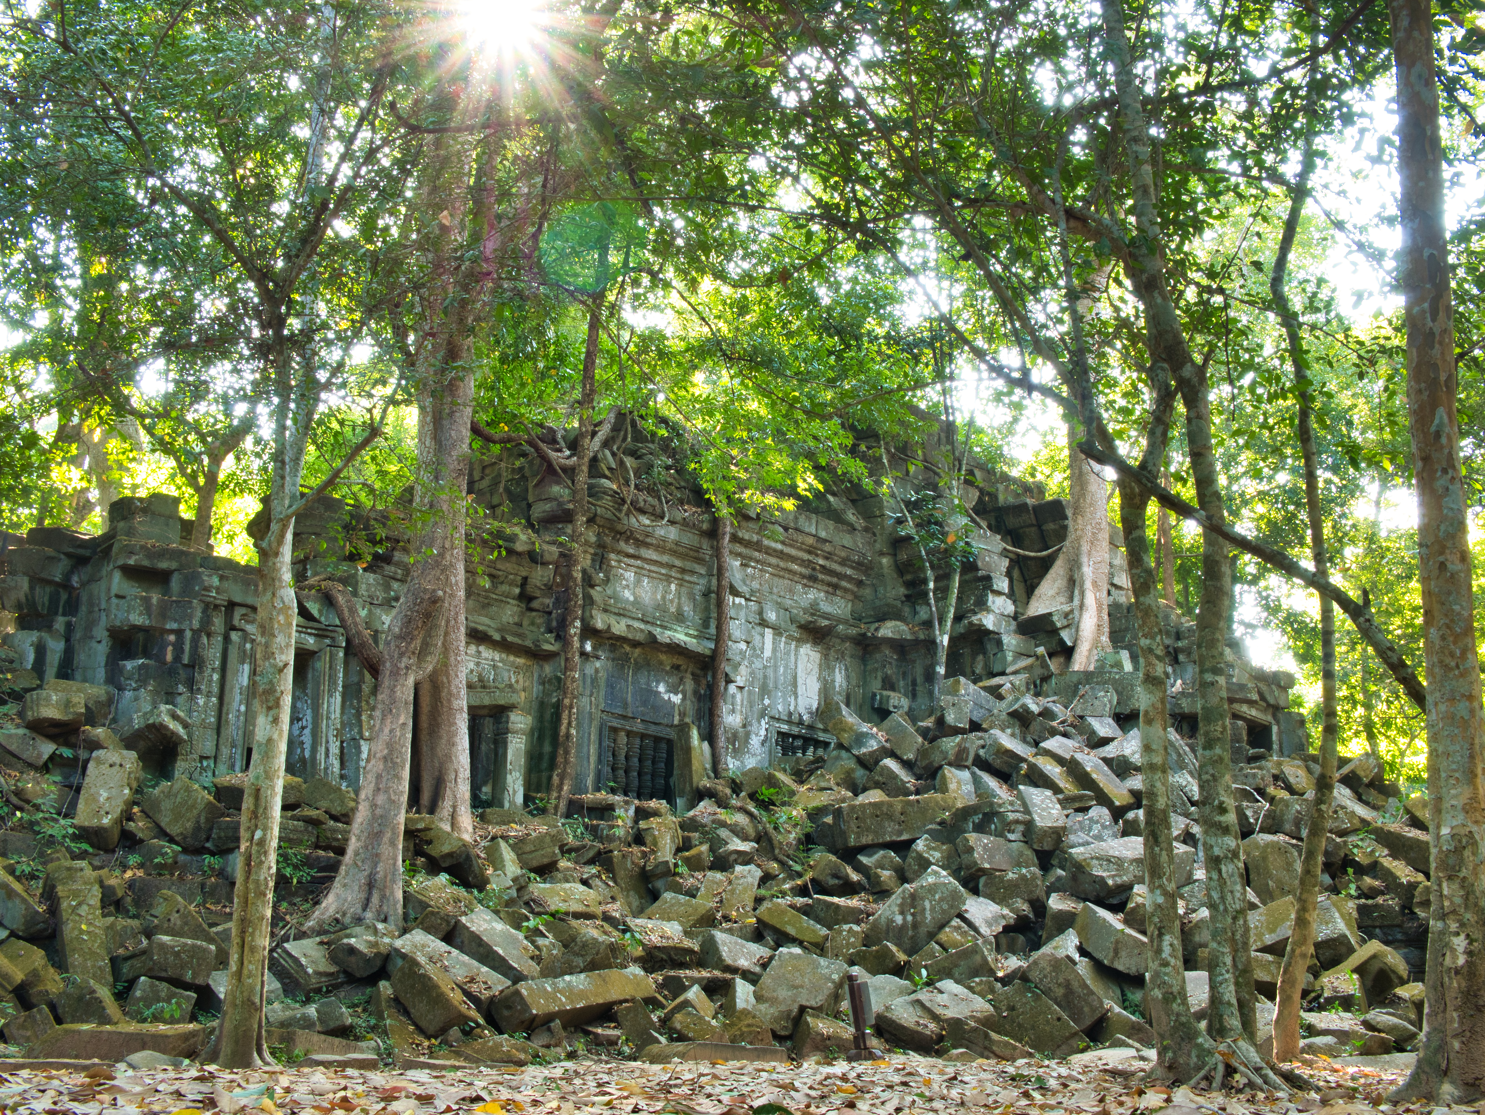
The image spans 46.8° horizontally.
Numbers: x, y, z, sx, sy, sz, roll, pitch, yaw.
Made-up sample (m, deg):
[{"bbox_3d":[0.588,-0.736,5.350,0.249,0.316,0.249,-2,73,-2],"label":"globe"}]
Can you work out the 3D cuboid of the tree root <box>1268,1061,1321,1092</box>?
[{"bbox_3d":[2.957,2.791,9.200,0.200,0.140,0.420,0,-15,0],"label":"tree root"}]

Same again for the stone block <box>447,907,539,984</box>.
[{"bbox_3d":[-2.565,4.156,17.957,0.969,0.373,0.341,35,26,20],"label":"stone block"}]

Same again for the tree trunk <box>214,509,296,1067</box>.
[{"bbox_3d":[-3.586,1.629,12.828,0.440,4.160,0.420,0,-15,0],"label":"tree trunk"}]

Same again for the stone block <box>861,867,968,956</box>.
[{"bbox_3d":[1.939,3.902,18.900,0.971,0.499,0.442,-46,-12,5],"label":"stone block"}]

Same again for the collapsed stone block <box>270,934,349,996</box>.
[{"bbox_3d":[-4.304,4.089,17.221,0.579,0.229,0.463,30,19,38],"label":"collapsed stone block"}]

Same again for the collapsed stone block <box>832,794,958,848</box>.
[{"bbox_3d":[1.954,3.361,21.840,1.483,0.514,0.524,-4,-10,-15],"label":"collapsed stone block"}]

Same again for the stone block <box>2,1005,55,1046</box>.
[{"bbox_3d":[-6.578,4.338,15.856,0.382,0.252,0.474,-23,-5,-22],"label":"stone block"}]

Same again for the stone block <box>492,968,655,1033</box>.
[{"bbox_3d":[-1.631,4.295,16.695,0.407,0.330,1.820,-39,-27,23],"label":"stone block"}]

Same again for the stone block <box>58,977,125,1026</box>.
[{"bbox_3d":[-5.607,3.851,14.800,0.470,0.400,0.420,15,-17,-8],"label":"stone block"}]

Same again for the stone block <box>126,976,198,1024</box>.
[{"bbox_3d":[-5.479,4.220,16.275,0.529,0.344,0.480,19,-15,-12],"label":"stone block"}]

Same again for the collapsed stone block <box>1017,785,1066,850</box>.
[{"bbox_3d":[3.365,2.923,19.301,0.343,0.330,0.706,-1,27,-6],"label":"collapsed stone block"}]

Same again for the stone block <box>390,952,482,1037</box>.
[{"bbox_3d":[-2.552,3.671,14.301,0.660,0.340,0.485,43,-5,27],"label":"stone block"}]

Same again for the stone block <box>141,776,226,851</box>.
[{"bbox_3d":[-6.333,2.894,19.531,0.496,0.527,0.523,35,-18,19],"label":"stone block"}]

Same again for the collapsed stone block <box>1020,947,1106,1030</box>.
[{"bbox_3d":[2.771,3.720,14.801,0.667,0.330,0.449,43,-3,11],"label":"collapsed stone block"}]

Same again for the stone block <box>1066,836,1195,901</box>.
[{"bbox_3d":[4.631,3.658,20.370,1.336,0.450,0.714,-5,3,13],"label":"stone block"}]

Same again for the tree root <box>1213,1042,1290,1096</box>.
[{"bbox_3d":[2.703,2.712,9.100,0.330,0.250,0.480,0,-15,0],"label":"tree root"}]

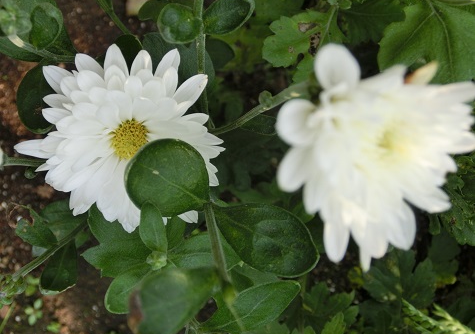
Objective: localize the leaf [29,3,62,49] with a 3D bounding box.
[{"bbox_3d":[-0.068,-0.050,0.180,0.012,0.007,0.016,11,95,-7],"label":"leaf"}]

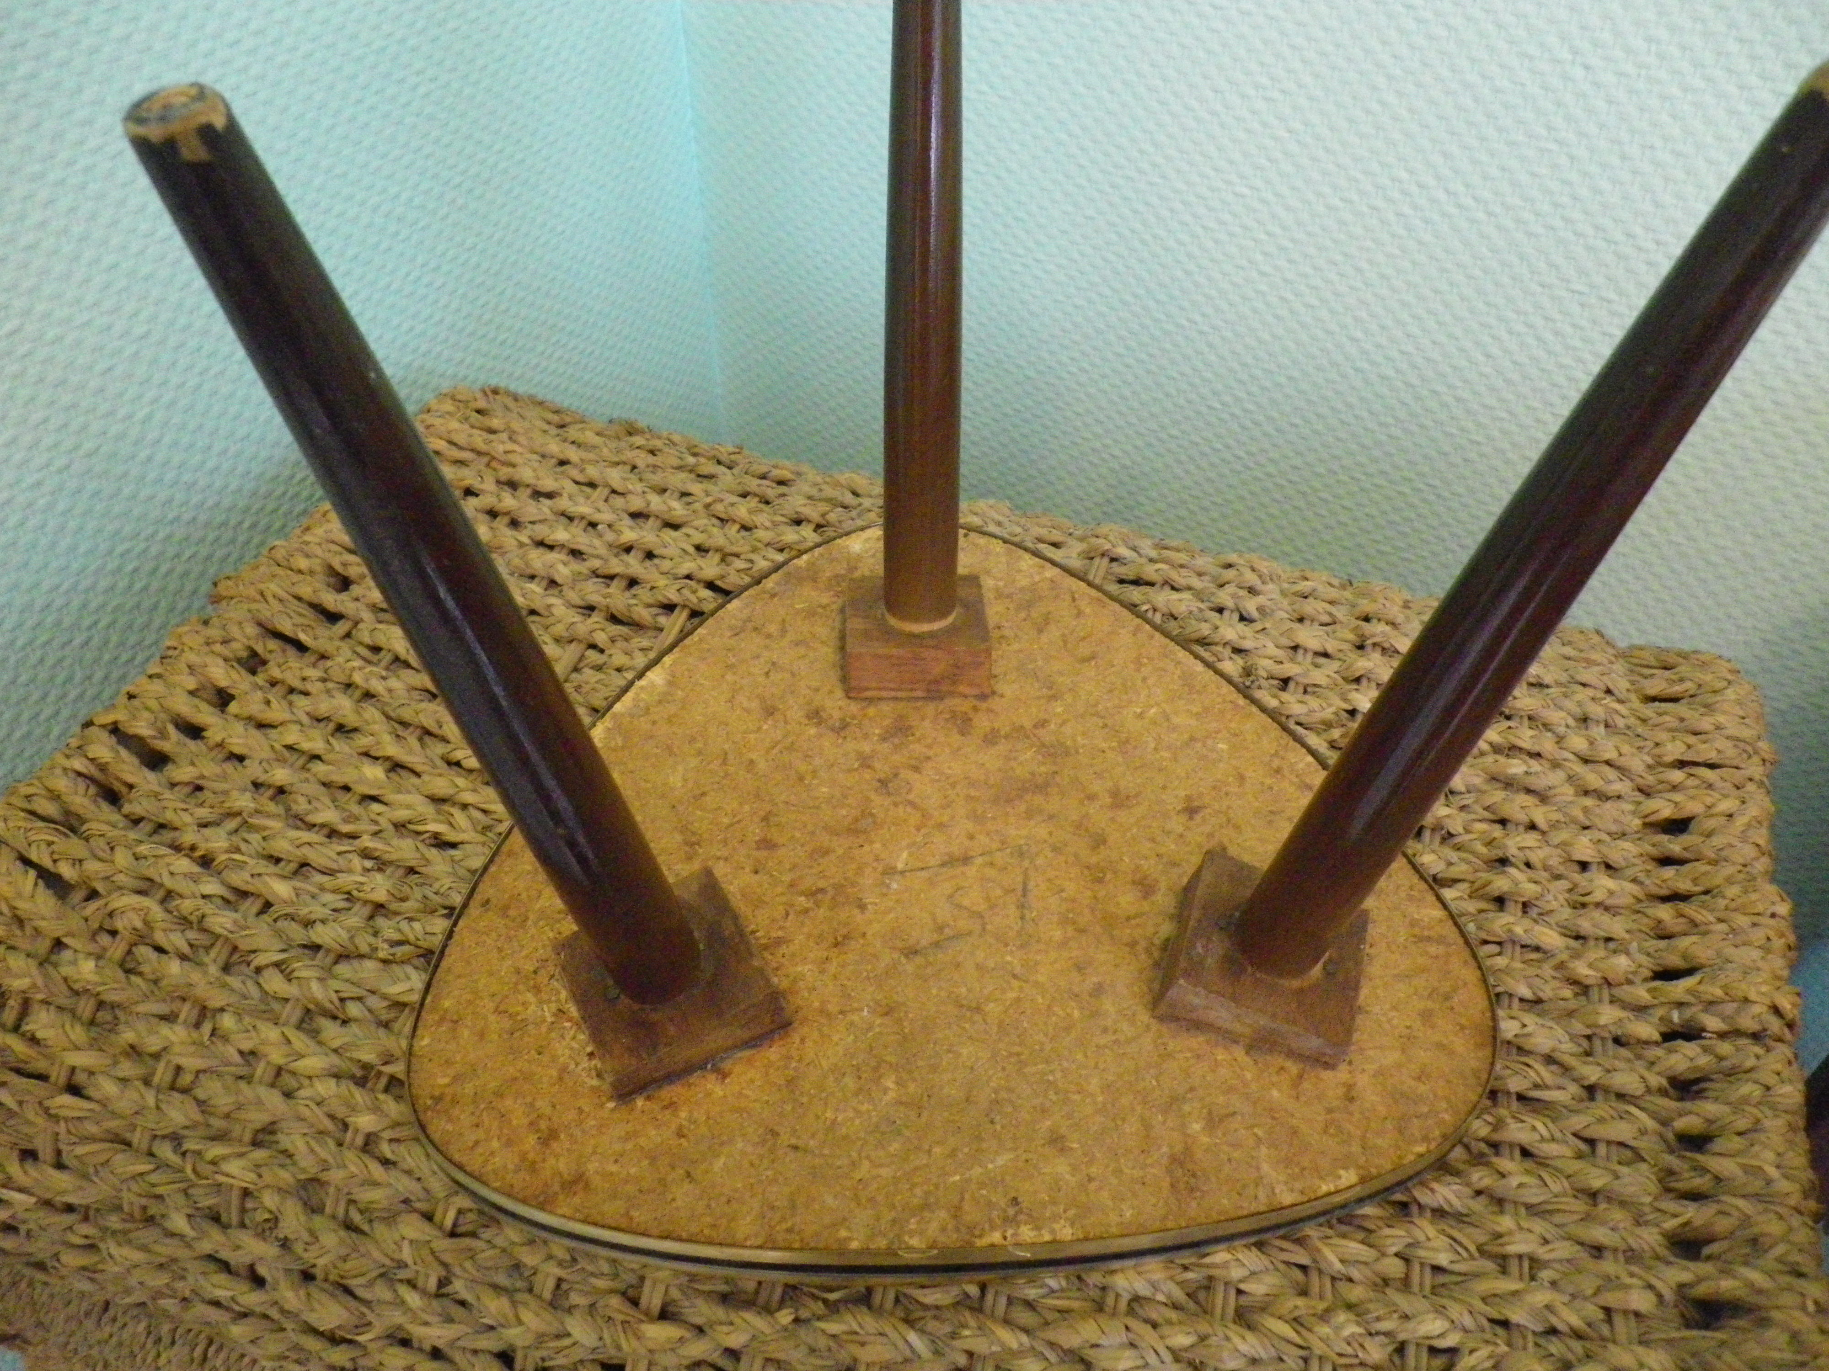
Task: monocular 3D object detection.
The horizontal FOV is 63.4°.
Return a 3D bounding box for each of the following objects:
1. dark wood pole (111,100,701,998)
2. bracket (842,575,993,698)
[{"bbox_3d":[-0.105,-0.005,0.360,0.030,0.288,0.030,-28,50,-13],"label":"dark wood pole"},{"bbox_3d":[0.001,-0.024,0.589,0.055,0.022,0.056,-1,45,-2],"label":"bracket"}]

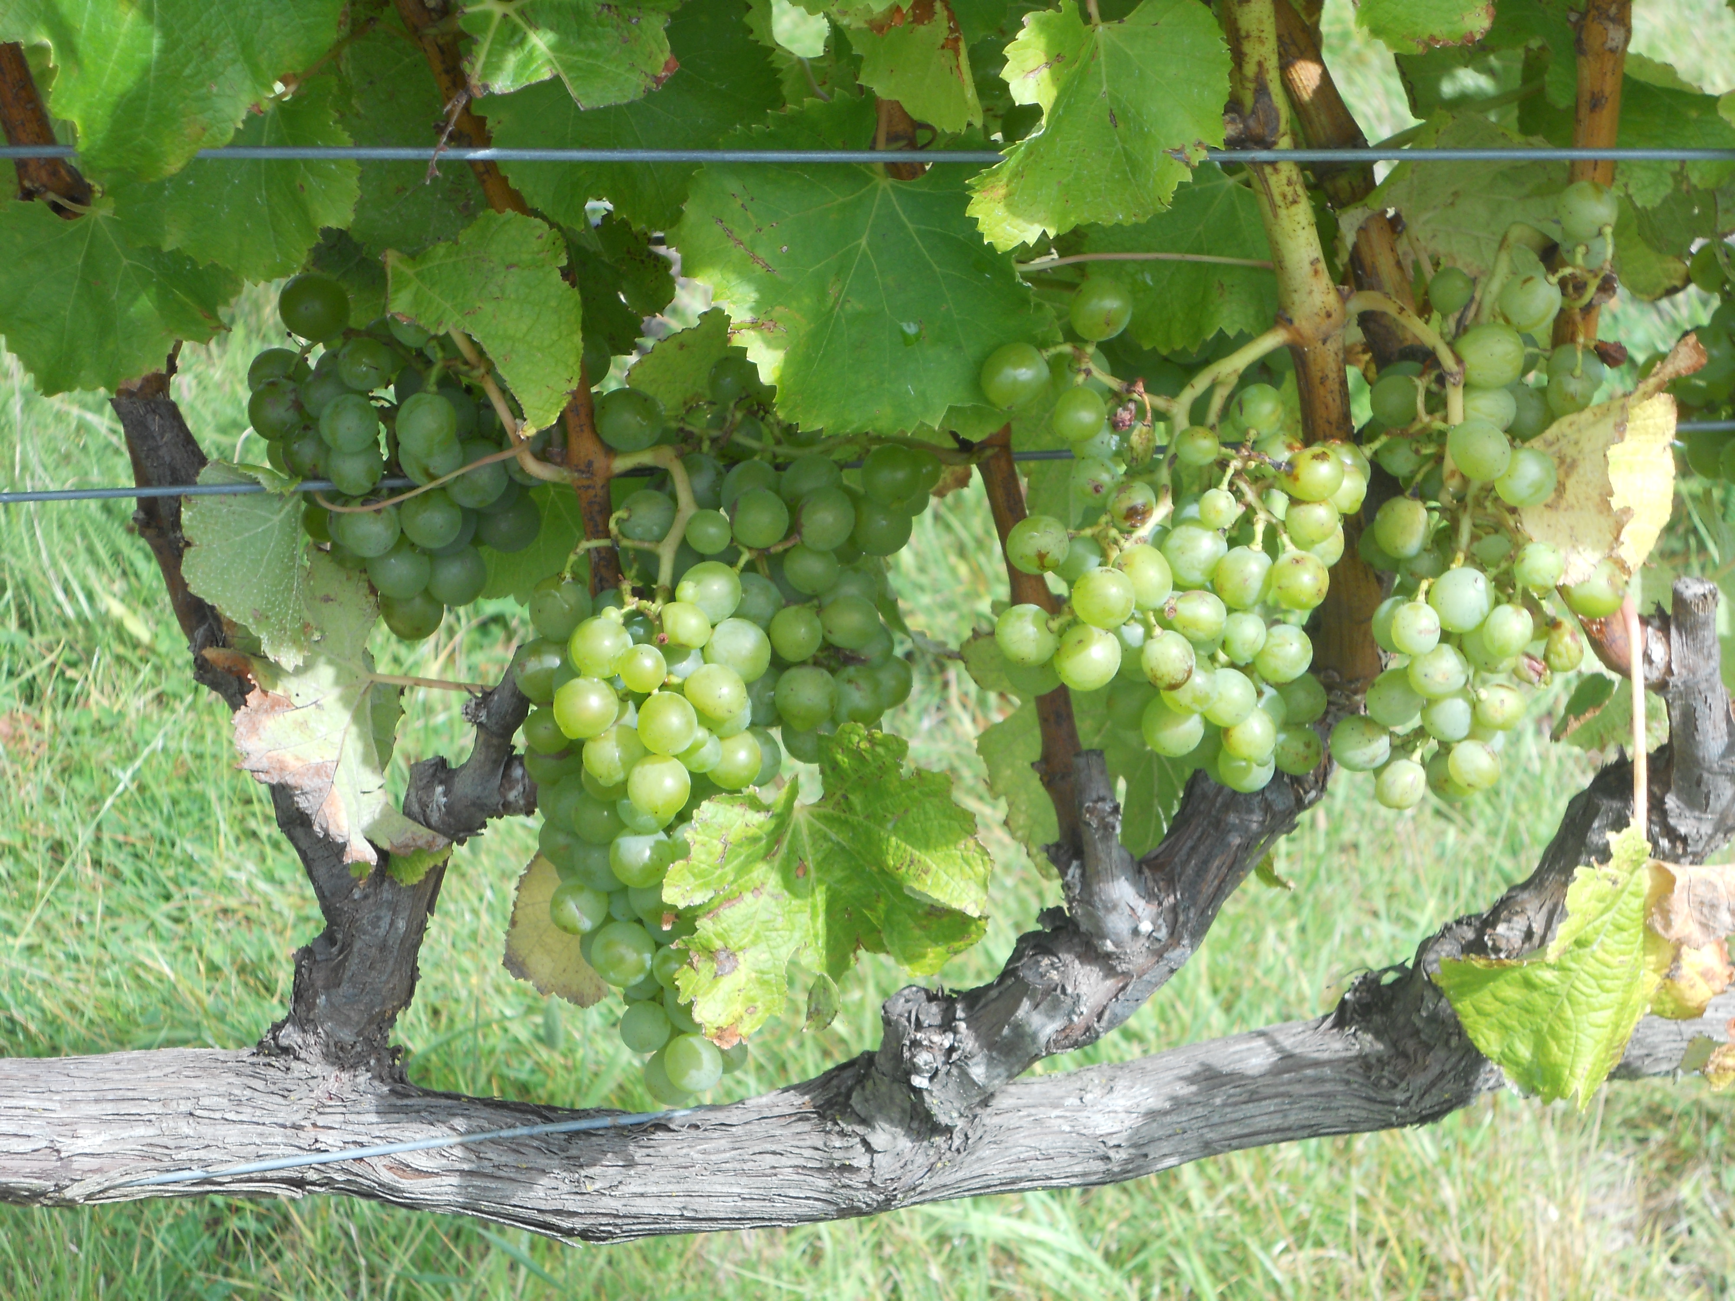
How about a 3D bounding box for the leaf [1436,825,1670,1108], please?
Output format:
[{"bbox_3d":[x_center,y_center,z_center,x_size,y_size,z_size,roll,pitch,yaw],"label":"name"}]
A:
[{"bbox_3d":[0.176,0.081,0.990,0.061,0.073,0.035,17,-10,15],"label":"leaf"}]

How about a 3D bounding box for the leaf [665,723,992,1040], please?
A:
[{"bbox_3d":[-0.010,0.059,0.985,0.083,0.081,0.035,0,-11,-3],"label":"leaf"}]

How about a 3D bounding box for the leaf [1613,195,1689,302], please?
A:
[{"bbox_3d":[0.207,-0.112,1.040,0.030,0.035,0.022,0,-6,0],"label":"leaf"}]

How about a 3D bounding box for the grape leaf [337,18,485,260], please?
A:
[{"bbox_3d":[-0.121,-0.134,1.005,0.047,0.065,0.024,0,-6,0],"label":"grape leaf"}]

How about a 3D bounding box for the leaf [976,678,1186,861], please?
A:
[{"bbox_3d":[0.058,0.028,1.040,0.059,0.059,0.026,0,-6,0],"label":"leaf"}]

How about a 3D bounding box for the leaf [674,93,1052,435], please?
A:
[{"bbox_3d":[-0.001,-0.099,0.990,0.098,0.088,0.028,0,-6,0],"label":"leaf"}]

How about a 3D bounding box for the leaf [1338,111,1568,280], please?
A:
[{"bbox_3d":[0.156,-0.119,1.015,0.062,0.047,0.028,0,14,6],"label":"leaf"}]

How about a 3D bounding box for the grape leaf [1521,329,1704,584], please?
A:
[{"bbox_3d":[0.188,-0.048,0.985,0.049,0.065,0.032,14,1,25],"label":"grape leaf"}]

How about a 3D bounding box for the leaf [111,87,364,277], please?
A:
[{"bbox_3d":[-0.161,-0.121,0.985,0.064,0.053,0.024,0,-9,0],"label":"leaf"}]

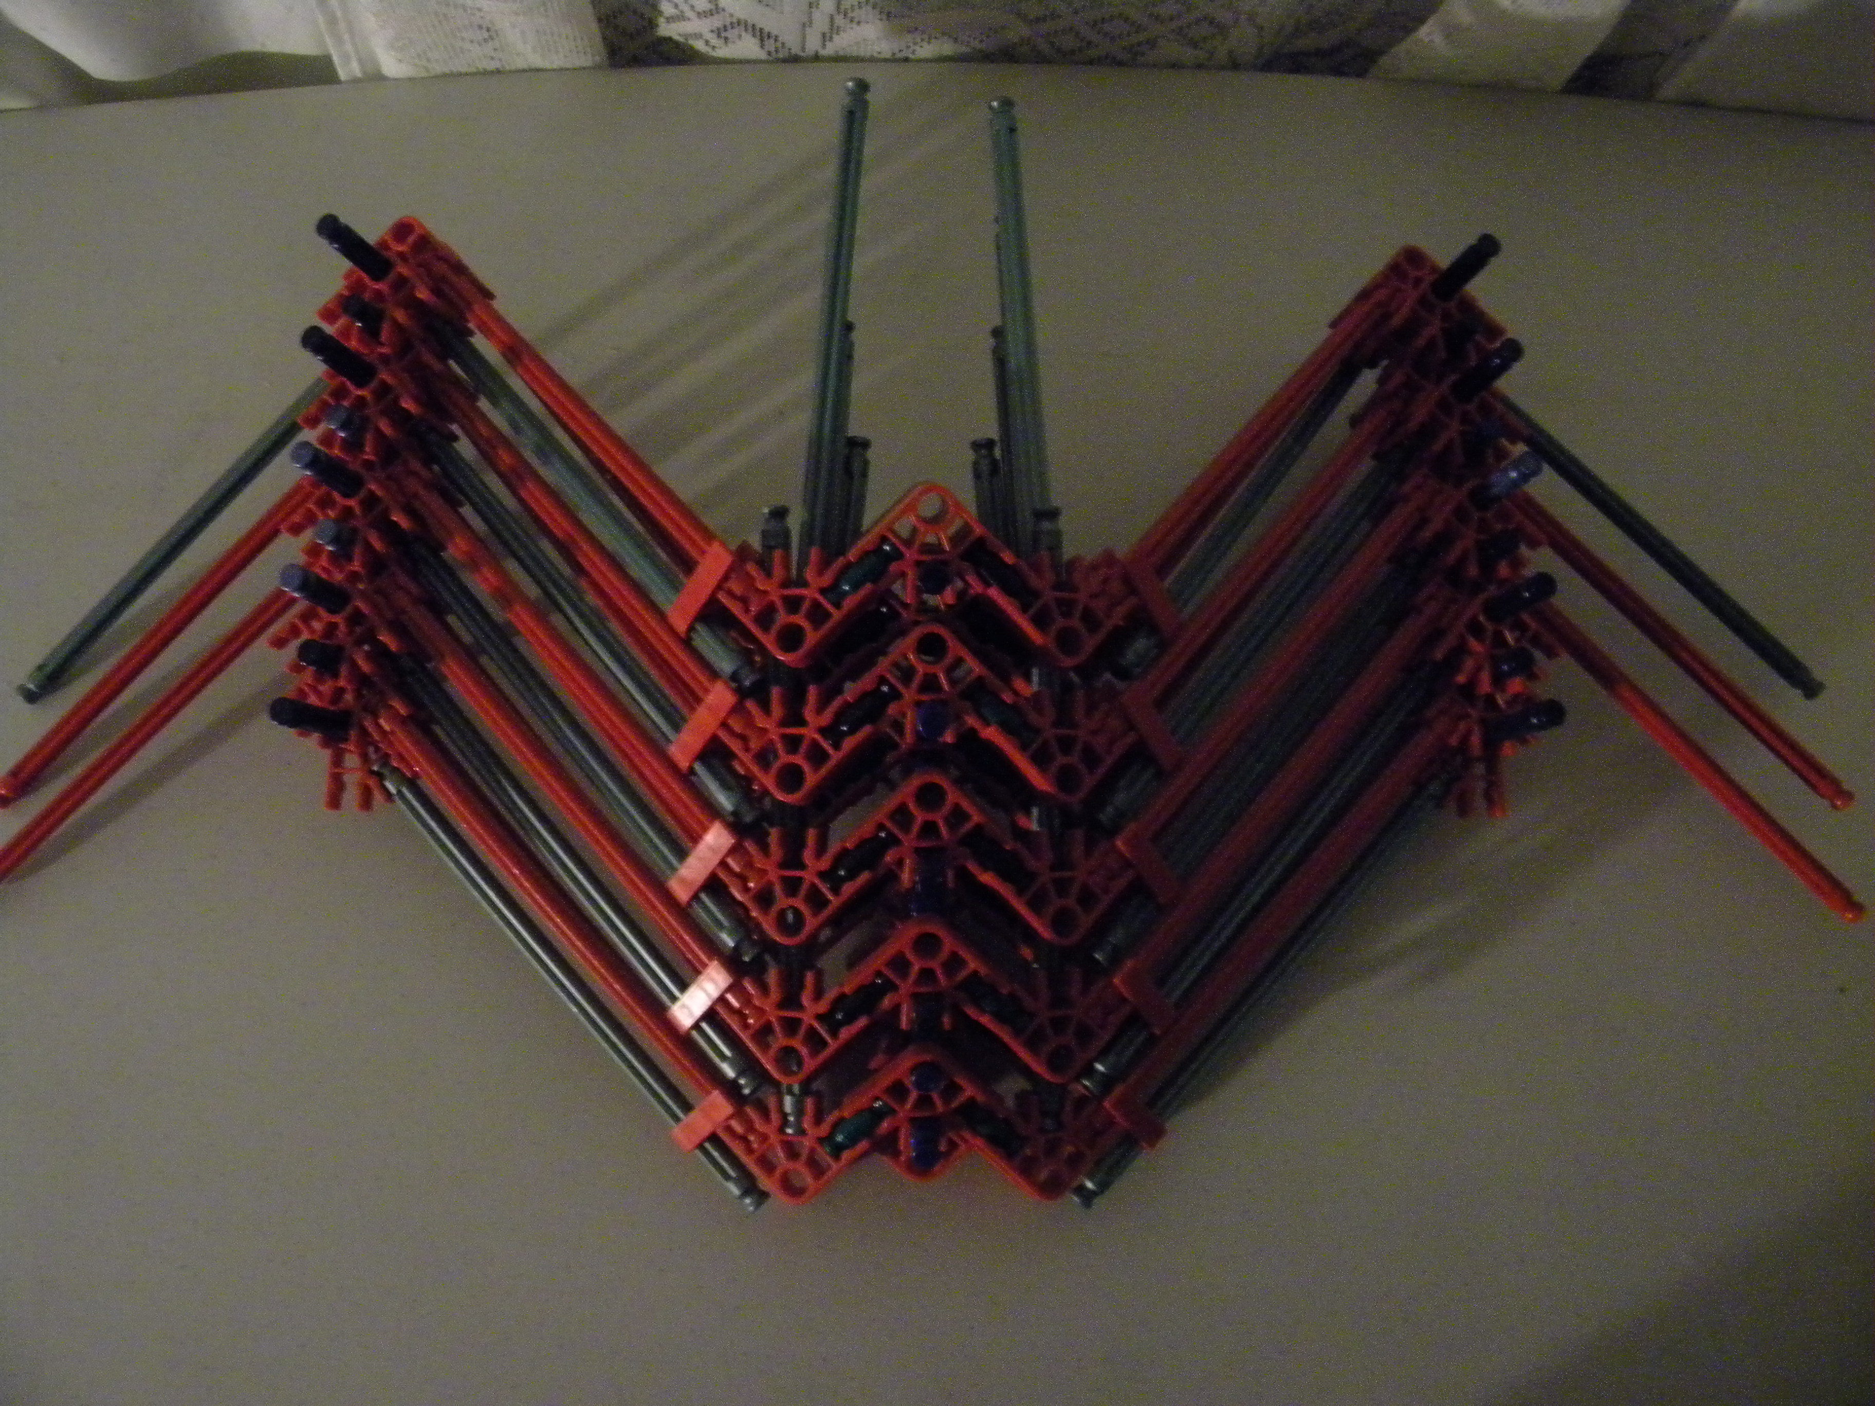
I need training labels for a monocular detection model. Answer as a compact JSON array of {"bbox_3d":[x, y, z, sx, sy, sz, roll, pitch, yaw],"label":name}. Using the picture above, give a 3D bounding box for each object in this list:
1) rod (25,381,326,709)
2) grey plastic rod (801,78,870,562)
[{"bbox_3d":[-0.181,-0.048,0.374,0.129,0.006,0.006,-45,78,2],"label":"rod"},{"bbox_3d":[-0.023,-0.083,0.334,0.006,0.006,0.129,4,74,1],"label":"grey plastic rod"}]

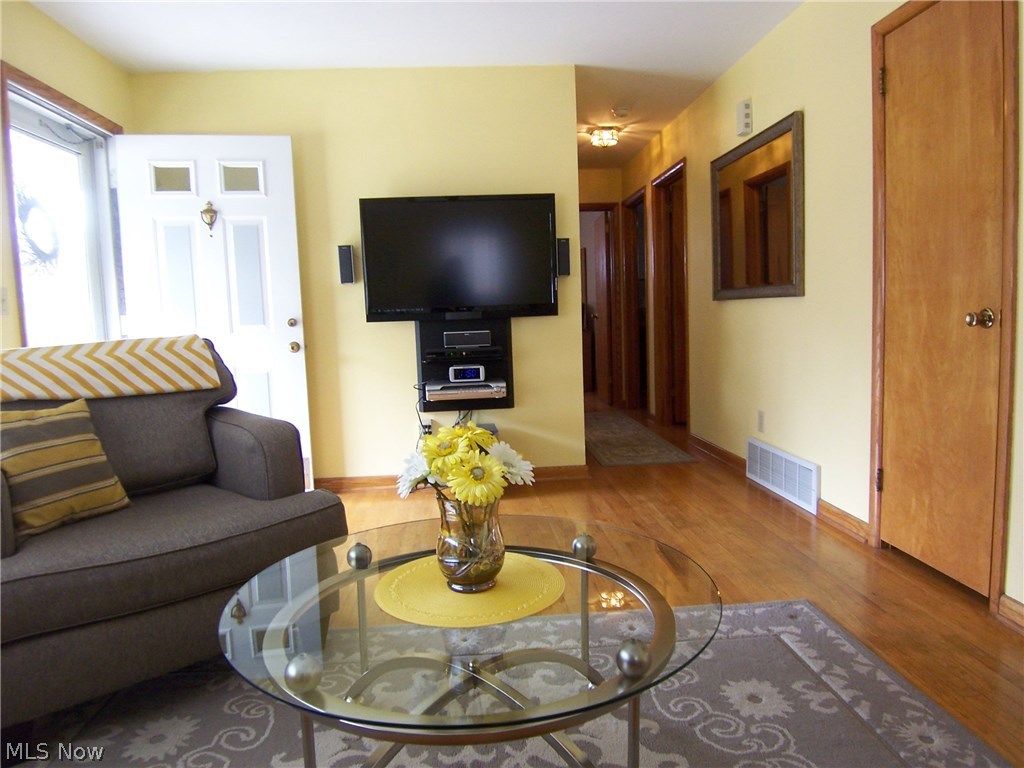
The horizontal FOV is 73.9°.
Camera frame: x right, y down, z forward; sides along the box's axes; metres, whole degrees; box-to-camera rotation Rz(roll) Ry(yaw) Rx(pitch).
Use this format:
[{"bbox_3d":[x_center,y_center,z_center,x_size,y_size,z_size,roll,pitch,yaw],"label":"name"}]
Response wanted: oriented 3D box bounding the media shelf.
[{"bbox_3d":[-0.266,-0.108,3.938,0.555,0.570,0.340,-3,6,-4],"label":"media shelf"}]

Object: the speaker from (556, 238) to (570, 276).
[{"bbox_3d":[0.301,-0.747,4.026,0.080,0.212,0.085,-3,6,-4],"label":"speaker"}]

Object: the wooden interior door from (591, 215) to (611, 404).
[{"bbox_3d":[0.973,-0.785,7.450,0.040,1.990,0.720,-3,6,-9],"label":"wooden interior door"}]

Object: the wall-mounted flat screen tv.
[{"bbox_3d":[-0.293,-0.724,3.949,1.107,0.691,0.090,-3,6,-4],"label":"wall-mounted flat screen tv"}]

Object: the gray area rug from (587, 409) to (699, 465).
[{"bbox_3d":[0.843,0.413,5.720,0.625,0.012,2.460,-3,6,-4],"label":"gray area rug"}]

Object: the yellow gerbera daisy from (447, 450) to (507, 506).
[{"bbox_3d":[-0.070,0.189,1.357,0.116,0.116,0.045,-3,-14,-4],"label":"yellow gerbera daisy"}]

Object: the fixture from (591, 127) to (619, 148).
[{"bbox_3d":[0.736,-1.942,5.391,0.250,0.135,0.250,-3,6,-4],"label":"fixture"}]

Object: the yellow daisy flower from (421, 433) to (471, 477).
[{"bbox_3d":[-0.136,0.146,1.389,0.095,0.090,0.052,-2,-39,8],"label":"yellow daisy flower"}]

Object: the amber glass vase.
[{"bbox_3d":[-0.088,0.331,1.435,0.140,0.192,0.140,-3,6,-4],"label":"amber glass vase"}]

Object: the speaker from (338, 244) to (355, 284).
[{"bbox_3d":[-0.952,-0.686,3.939,0.080,0.214,0.085,-3,6,-4],"label":"speaker"}]

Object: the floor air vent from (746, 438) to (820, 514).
[{"bbox_3d":[1.442,0.470,3.665,0.030,0.243,0.815,-3,6,-4],"label":"floor air vent"}]

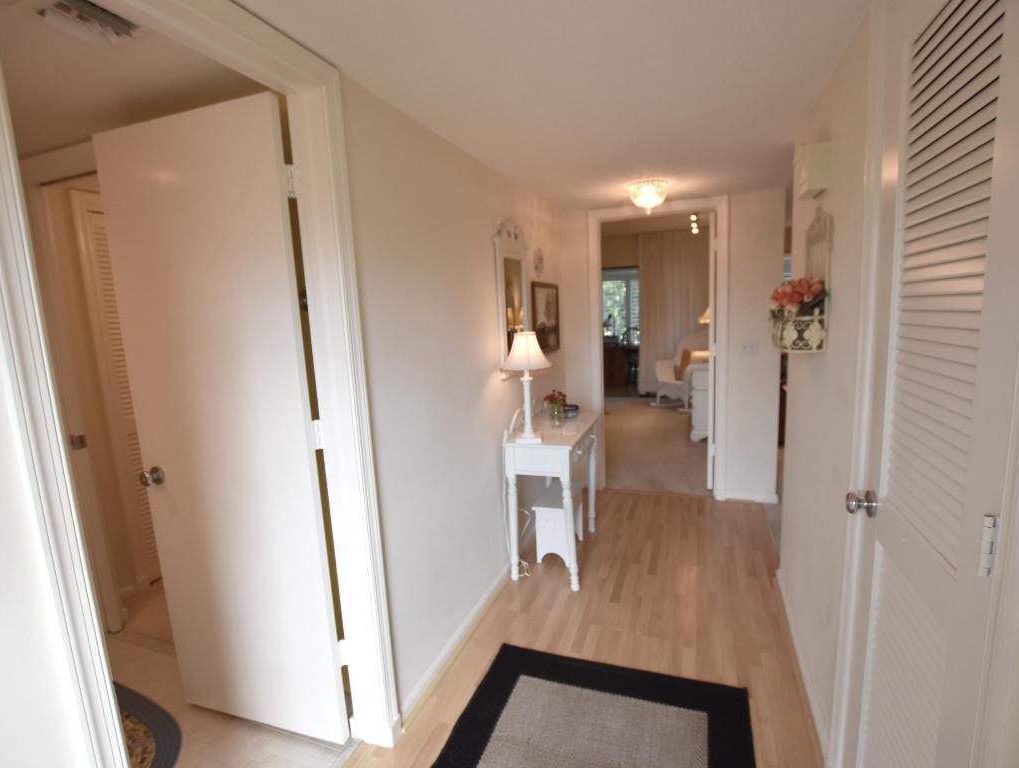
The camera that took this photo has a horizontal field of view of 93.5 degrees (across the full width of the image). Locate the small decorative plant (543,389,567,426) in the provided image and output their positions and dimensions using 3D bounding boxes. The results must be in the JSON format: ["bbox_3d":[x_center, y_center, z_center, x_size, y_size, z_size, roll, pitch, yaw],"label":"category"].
[{"bbox_3d":[0.254,0.137,2.735,0.140,0.210,0.140,1,9,22],"label":"small decorative plant"}]

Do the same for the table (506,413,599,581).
[{"bbox_3d":[0.282,0.622,2.757,0.350,0.760,0.750,0,9,20],"label":"table"}]

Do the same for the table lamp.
[{"bbox_3d":[0.088,0.016,2.428,0.255,0.550,0.255,-3,8,0],"label":"table lamp"}]

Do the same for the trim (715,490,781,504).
[{"bbox_3d":[1.704,0.798,3.435,0.410,0.086,0.020,1,9,22],"label":"trim"}]

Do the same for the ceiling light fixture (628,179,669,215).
[{"bbox_3d":[0.822,-1.081,2.821,0.240,0.175,0.240,1,9,22],"label":"ceiling light fixture"}]

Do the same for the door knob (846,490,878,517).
[{"bbox_3d":[0.831,0.281,1.139,0.063,0.065,0.065,1,9,22],"label":"door knob"}]

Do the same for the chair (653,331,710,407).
[{"bbox_3d":[2.595,-0.244,6.911,0.880,1.100,0.680,-7,9,-27],"label":"chair"}]

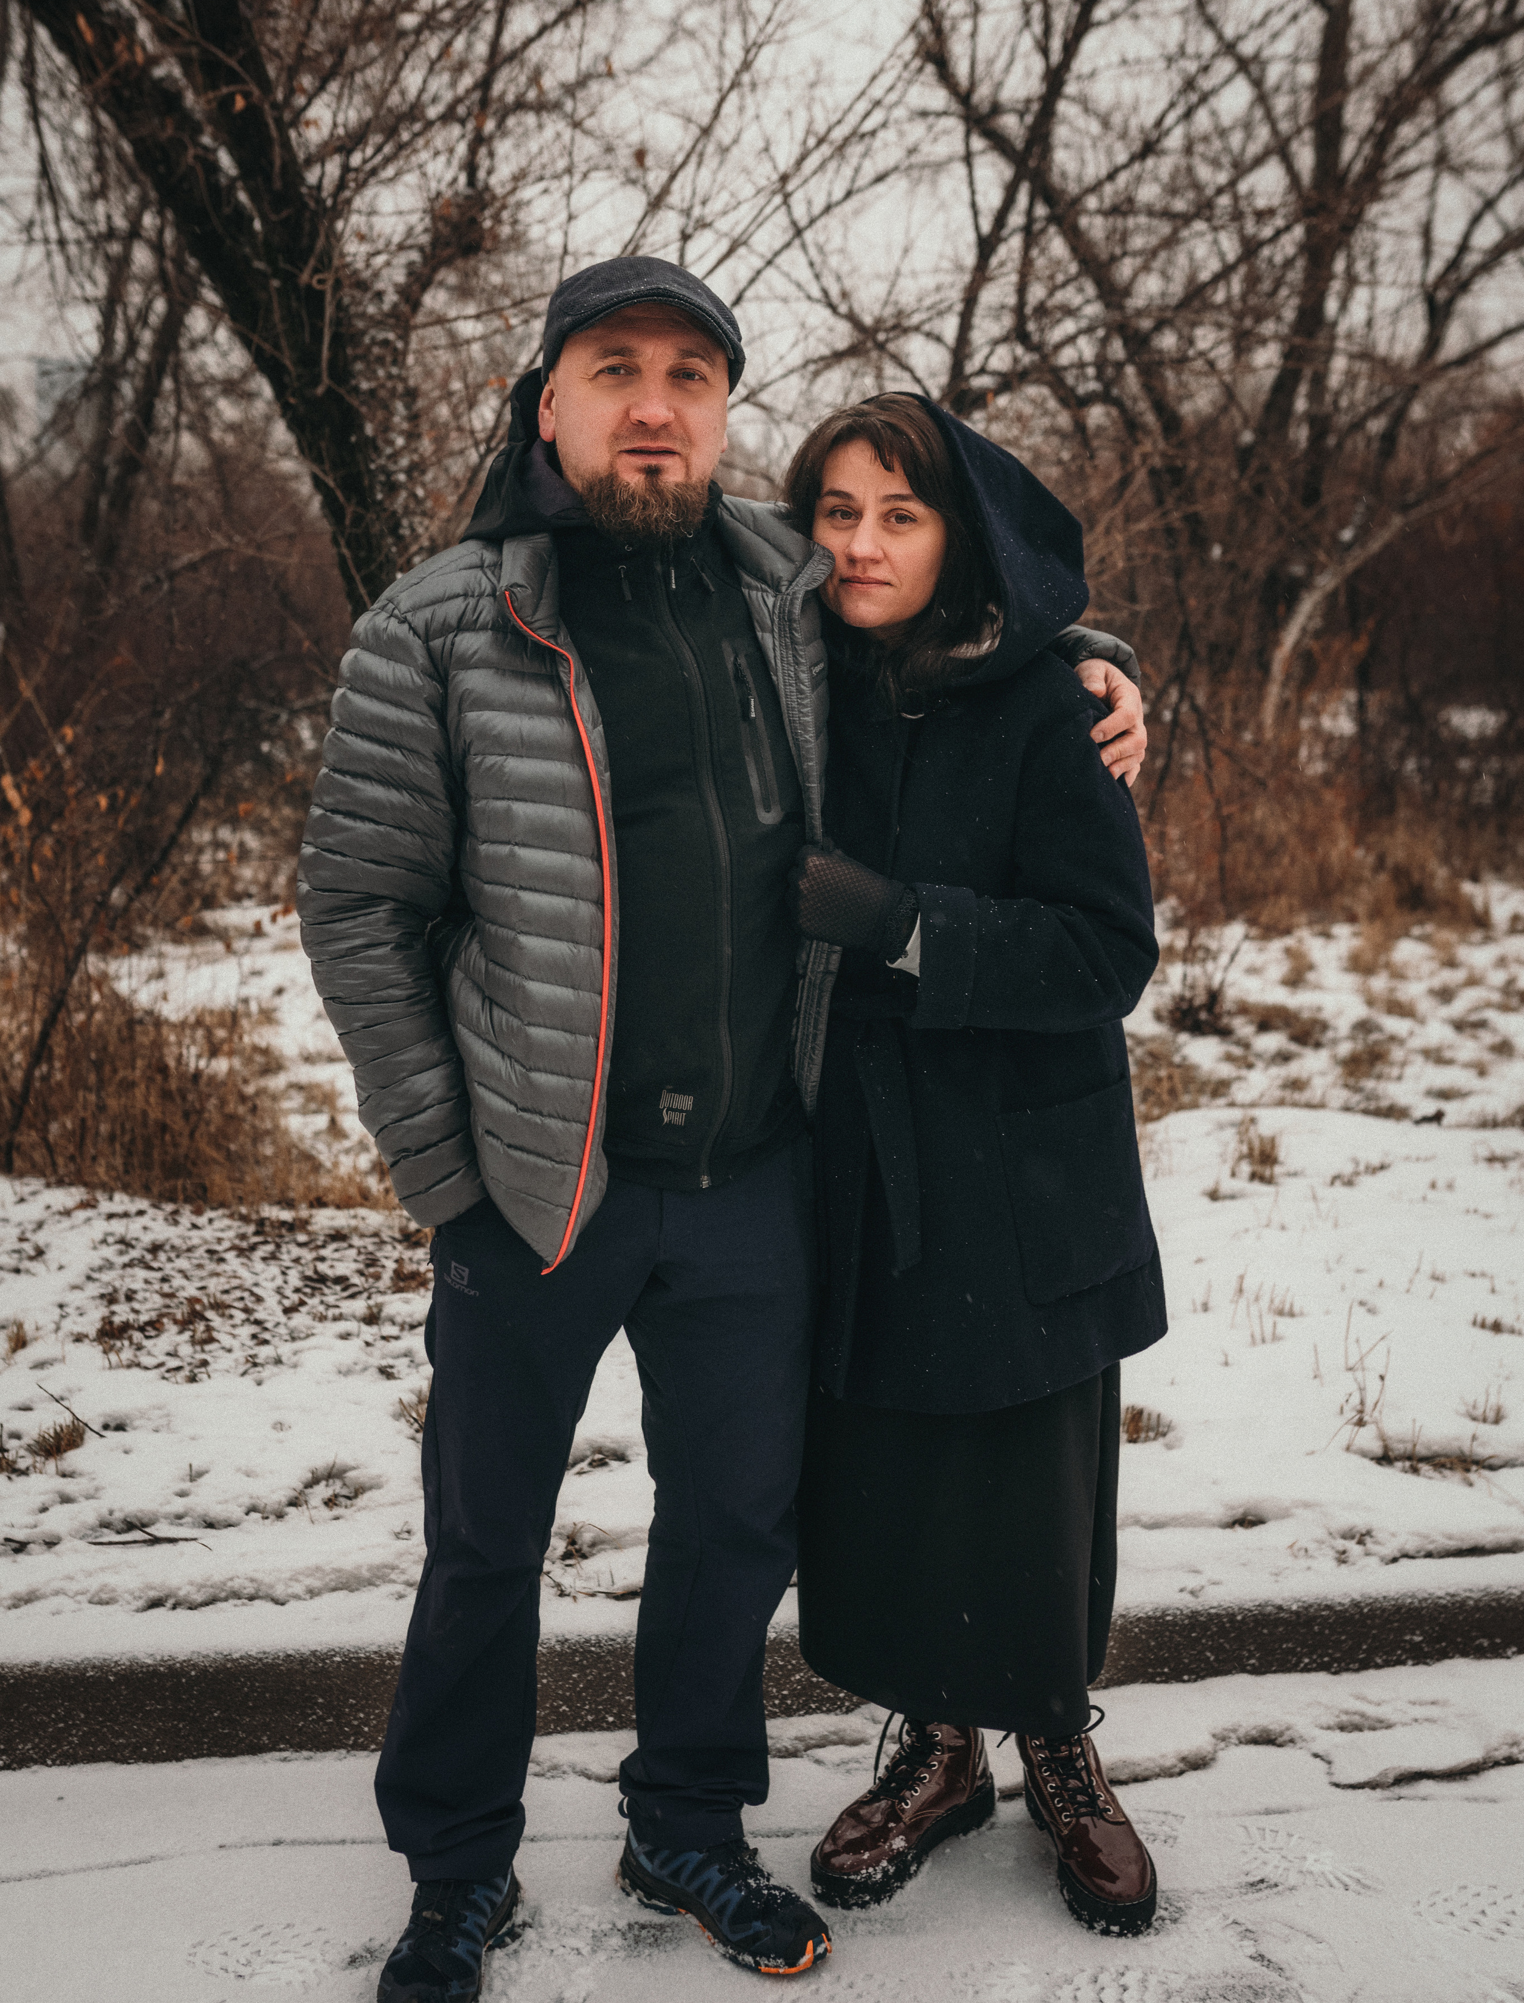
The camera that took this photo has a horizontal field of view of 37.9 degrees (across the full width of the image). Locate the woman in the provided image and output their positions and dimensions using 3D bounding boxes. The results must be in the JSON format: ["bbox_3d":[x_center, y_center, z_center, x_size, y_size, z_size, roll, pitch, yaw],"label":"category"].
[{"bbox_3d":[0.230,0.168,2.502,0.480,1.666,0.400,2,6,23],"label":"woman"}]

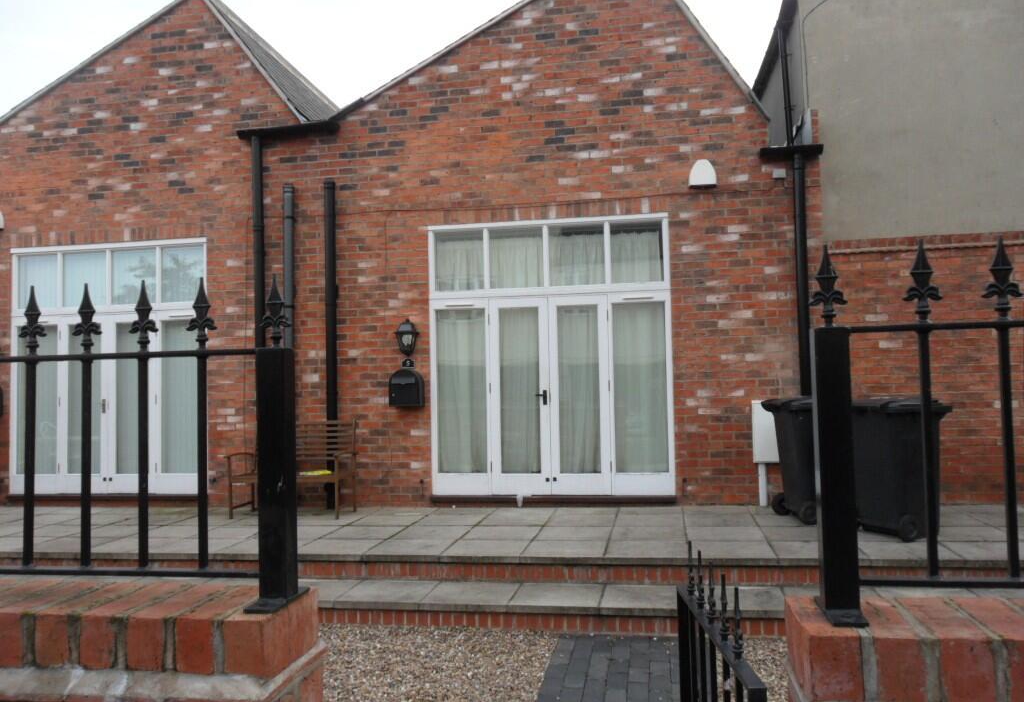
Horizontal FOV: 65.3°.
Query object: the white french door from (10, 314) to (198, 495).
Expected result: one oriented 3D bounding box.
[{"bbox_3d":[-4.562,0.592,8.997,2.461,2.043,0.100,-2,-3,9],"label":"white french door"}]

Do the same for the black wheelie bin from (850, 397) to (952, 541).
[{"bbox_3d":[3.037,0.903,6.270,0.600,1.060,0.530,0,-3,-13],"label":"black wheelie bin"}]

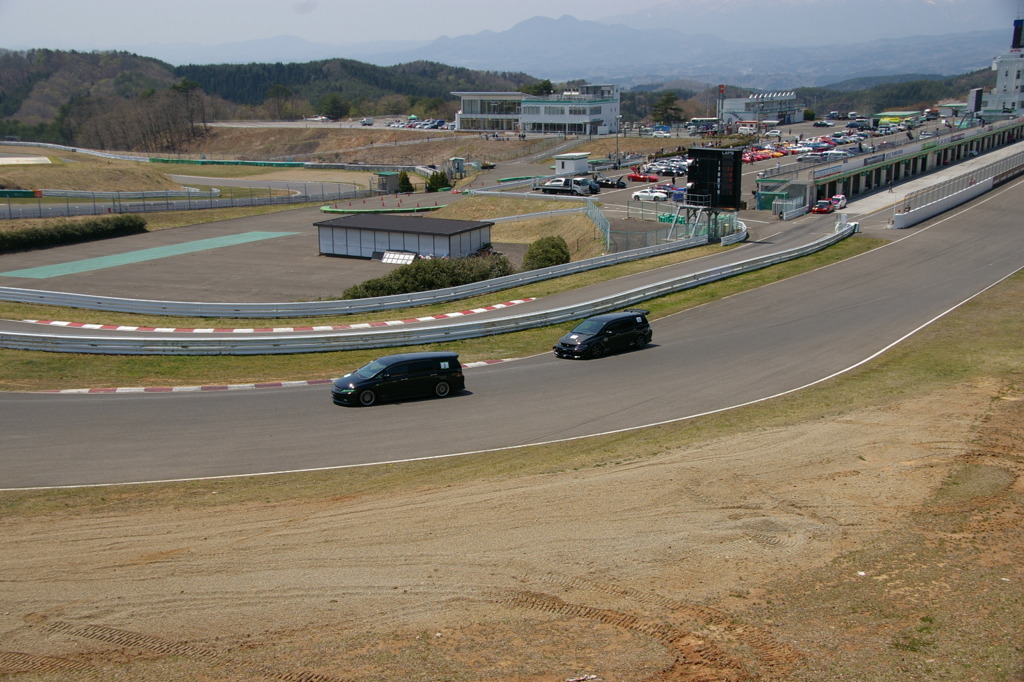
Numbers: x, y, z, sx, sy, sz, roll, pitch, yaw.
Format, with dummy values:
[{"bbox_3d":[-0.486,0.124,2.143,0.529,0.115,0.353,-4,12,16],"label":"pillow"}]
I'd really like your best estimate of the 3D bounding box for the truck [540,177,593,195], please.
[{"bbox_3d":[6.472,-20.295,147.214,6.900,2.350,2.100,6,15,24],"label":"truck"}]

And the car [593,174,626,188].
[{"bbox_3d":[13.486,-21.660,154.842,4.400,1.300,1.850,4,15,17],"label":"car"}]

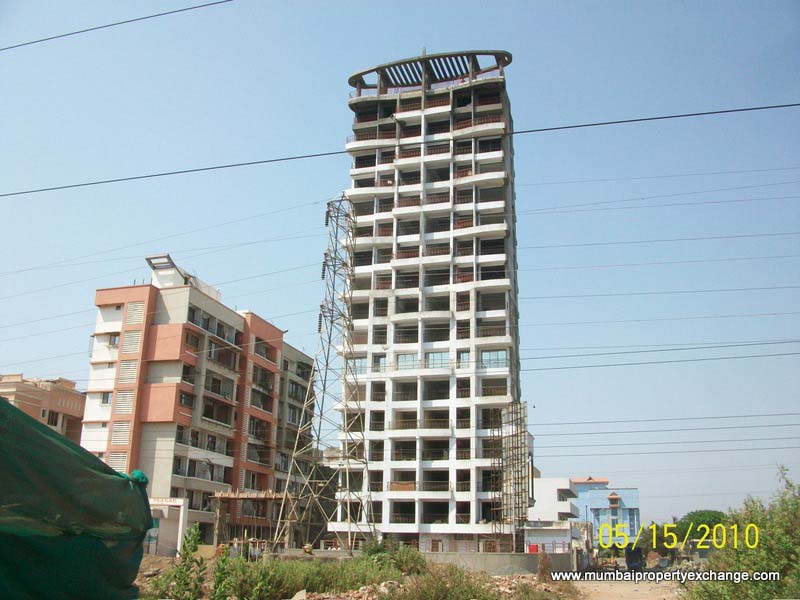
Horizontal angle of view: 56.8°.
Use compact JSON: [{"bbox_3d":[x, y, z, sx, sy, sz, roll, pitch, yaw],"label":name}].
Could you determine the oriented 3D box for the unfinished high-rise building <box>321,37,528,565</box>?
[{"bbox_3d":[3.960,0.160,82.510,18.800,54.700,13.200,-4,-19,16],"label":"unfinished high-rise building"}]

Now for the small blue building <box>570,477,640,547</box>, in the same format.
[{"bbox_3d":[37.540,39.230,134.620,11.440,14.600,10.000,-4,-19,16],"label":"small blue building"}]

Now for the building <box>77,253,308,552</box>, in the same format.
[{"bbox_3d":[-21.020,14.340,85.320,11.700,28.700,32.400,-4,-19,15],"label":"building"}]

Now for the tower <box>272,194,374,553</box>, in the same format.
[{"bbox_3d":[-4.410,4.230,51.040,5.100,25.700,5.100,-4,-19,16],"label":"tower"}]

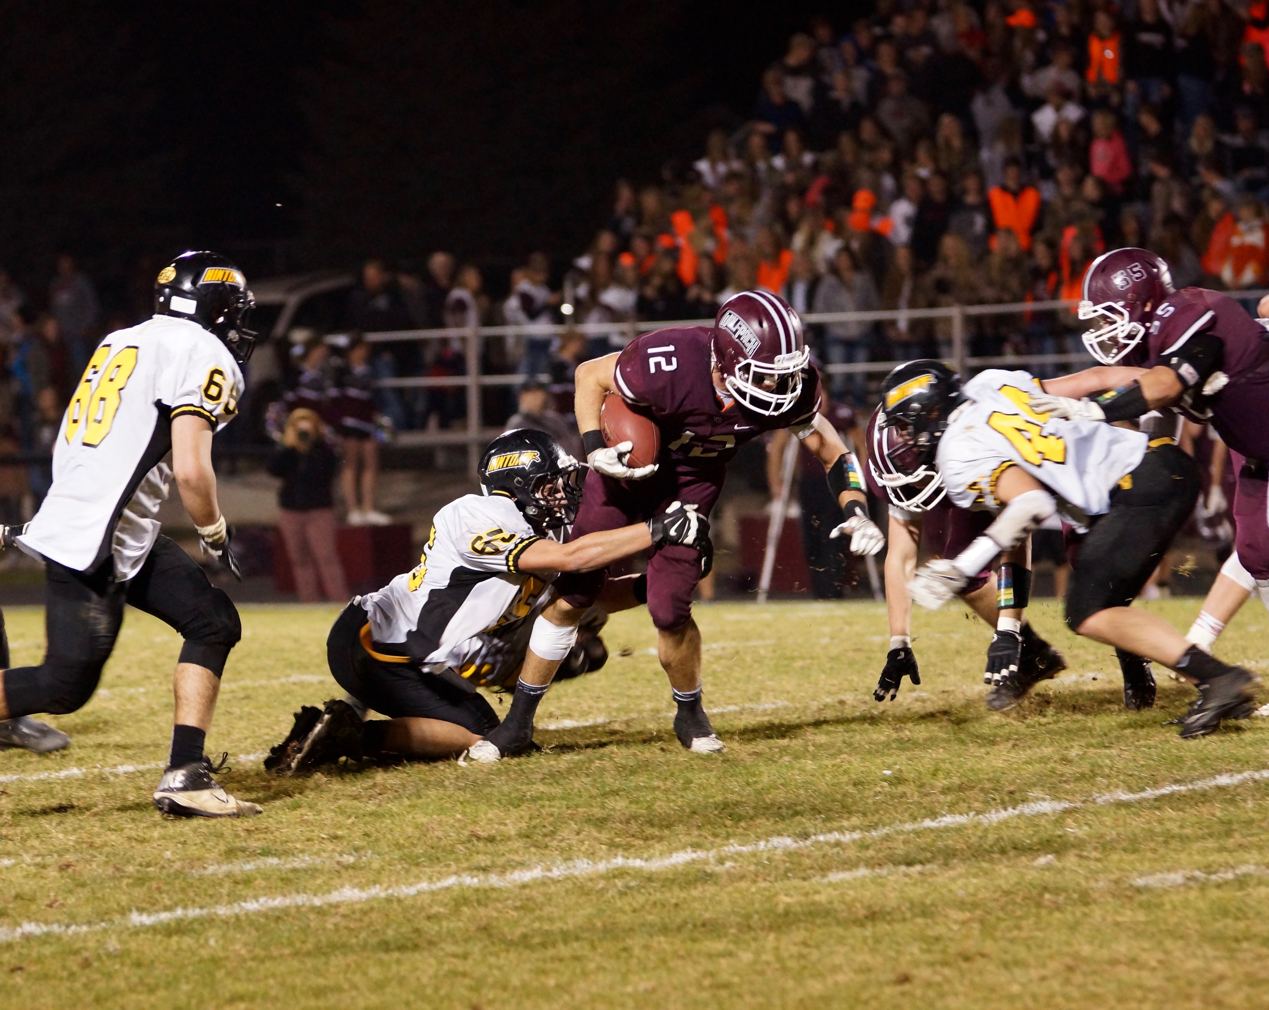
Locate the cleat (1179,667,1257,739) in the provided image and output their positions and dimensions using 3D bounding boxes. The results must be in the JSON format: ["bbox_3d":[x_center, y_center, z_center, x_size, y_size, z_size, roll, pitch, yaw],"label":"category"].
[{"bbox_3d":[1.992,0.676,30.200,0.305,0.140,0.110,-27,0,-3],"label":"cleat"}]

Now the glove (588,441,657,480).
[{"bbox_3d":[-0.040,-0.140,28.200,0.210,0.120,0.110,15,40,3],"label":"glove"}]

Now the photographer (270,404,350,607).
[{"bbox_3d":[-2.528,0.018,68.500,0.580,1.580,0.450,-2,0,-2],"label":"photographer"}]

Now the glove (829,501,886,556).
[{"bbox_3d":[0.712,0.079,28.200,0.160,0.180,0.100,17,-37,-9],"label":"glove"}]

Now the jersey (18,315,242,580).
[{"bbox_3d":[-1.500,-0.172,26.200,0.420,0.780,0.540,24,-13,-30],"label":"jersey"}]

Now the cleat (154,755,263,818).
[{"bbox_3d":[-1.265,0.839,26.200,0.315,0.155,0.110,0,0,-12],"label":"cleat"}]

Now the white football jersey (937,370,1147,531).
[{"bbox_3d":[1.352,-0.184,29.300,0.720,0.380,0.520,16,41,16],"label":"white football jersey"}]

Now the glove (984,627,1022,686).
[{"bbox_3d":[1.260,0.522,30.200,0.115,0.200,0.075,12,-6,-4],"label":"glove"}]

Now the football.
[{"bbox_3d":[-0.011,-0.238,28.200,0.170,0.280,0.170,-26,-11,6],"label":"football"}]

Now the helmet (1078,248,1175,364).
[{"bbox_3d":[1.550,-0.648,28.094,0.345,0.306,0.245,-18,3,-17],"label":"helmet"}]

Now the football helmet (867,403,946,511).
[{"bbox_3d":[0.913,-0.173,29.993,0.240,0.338,0.300,-12,-38,36],"label":"football helmet"}]

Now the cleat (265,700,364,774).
[{"bbox_3d":[-1.039,0.759,28.900,0.140,0.300,0.110,29,0,-45],"label":"cleat"}]

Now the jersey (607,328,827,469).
[{"bbox_3d":[0.268,-0.335,28.400,0.580,0.360,0.620,8,-38,-32],"label":"jersey"}]

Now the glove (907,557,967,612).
[{"bbox_3d":[1.036,0.271,30.200,0.200,0.140,0.090,-30,-36,0],"label":"glove"}]

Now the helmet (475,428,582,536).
[{"bbox_3d":[-0.334,-0.080,28.500,0.335,0.300,0.250,10,3,19],"label":"helmet"}]

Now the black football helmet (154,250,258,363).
[{"bbox_3d":[-1.196,-0.561,24.711,0.338,0.300,0.240,10,-4,-33],"label":"black football helmet"}]

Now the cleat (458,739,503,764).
[{"bbox_3d":[-0.458,0.795,29.100,0.290,0.120,0.105,-4,2,-30],"label":"cleat"}]

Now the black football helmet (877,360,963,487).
[{"bbox_3d":[0.921,-0.301,28.794,0.341,0.303,0.242,-32,6,-18],"label":"black football helmet"}]

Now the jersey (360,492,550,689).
[{"bbox_3d":[-0.532,0.262,27.500,0.480,0.580,0.560,44,0,3],"label":"jersey"}]

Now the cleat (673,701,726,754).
[{"bbox_3d":[0.204,0.703,27.900,0.110,0.155,0.290,-3,7,-22],"label":"cleat"}]

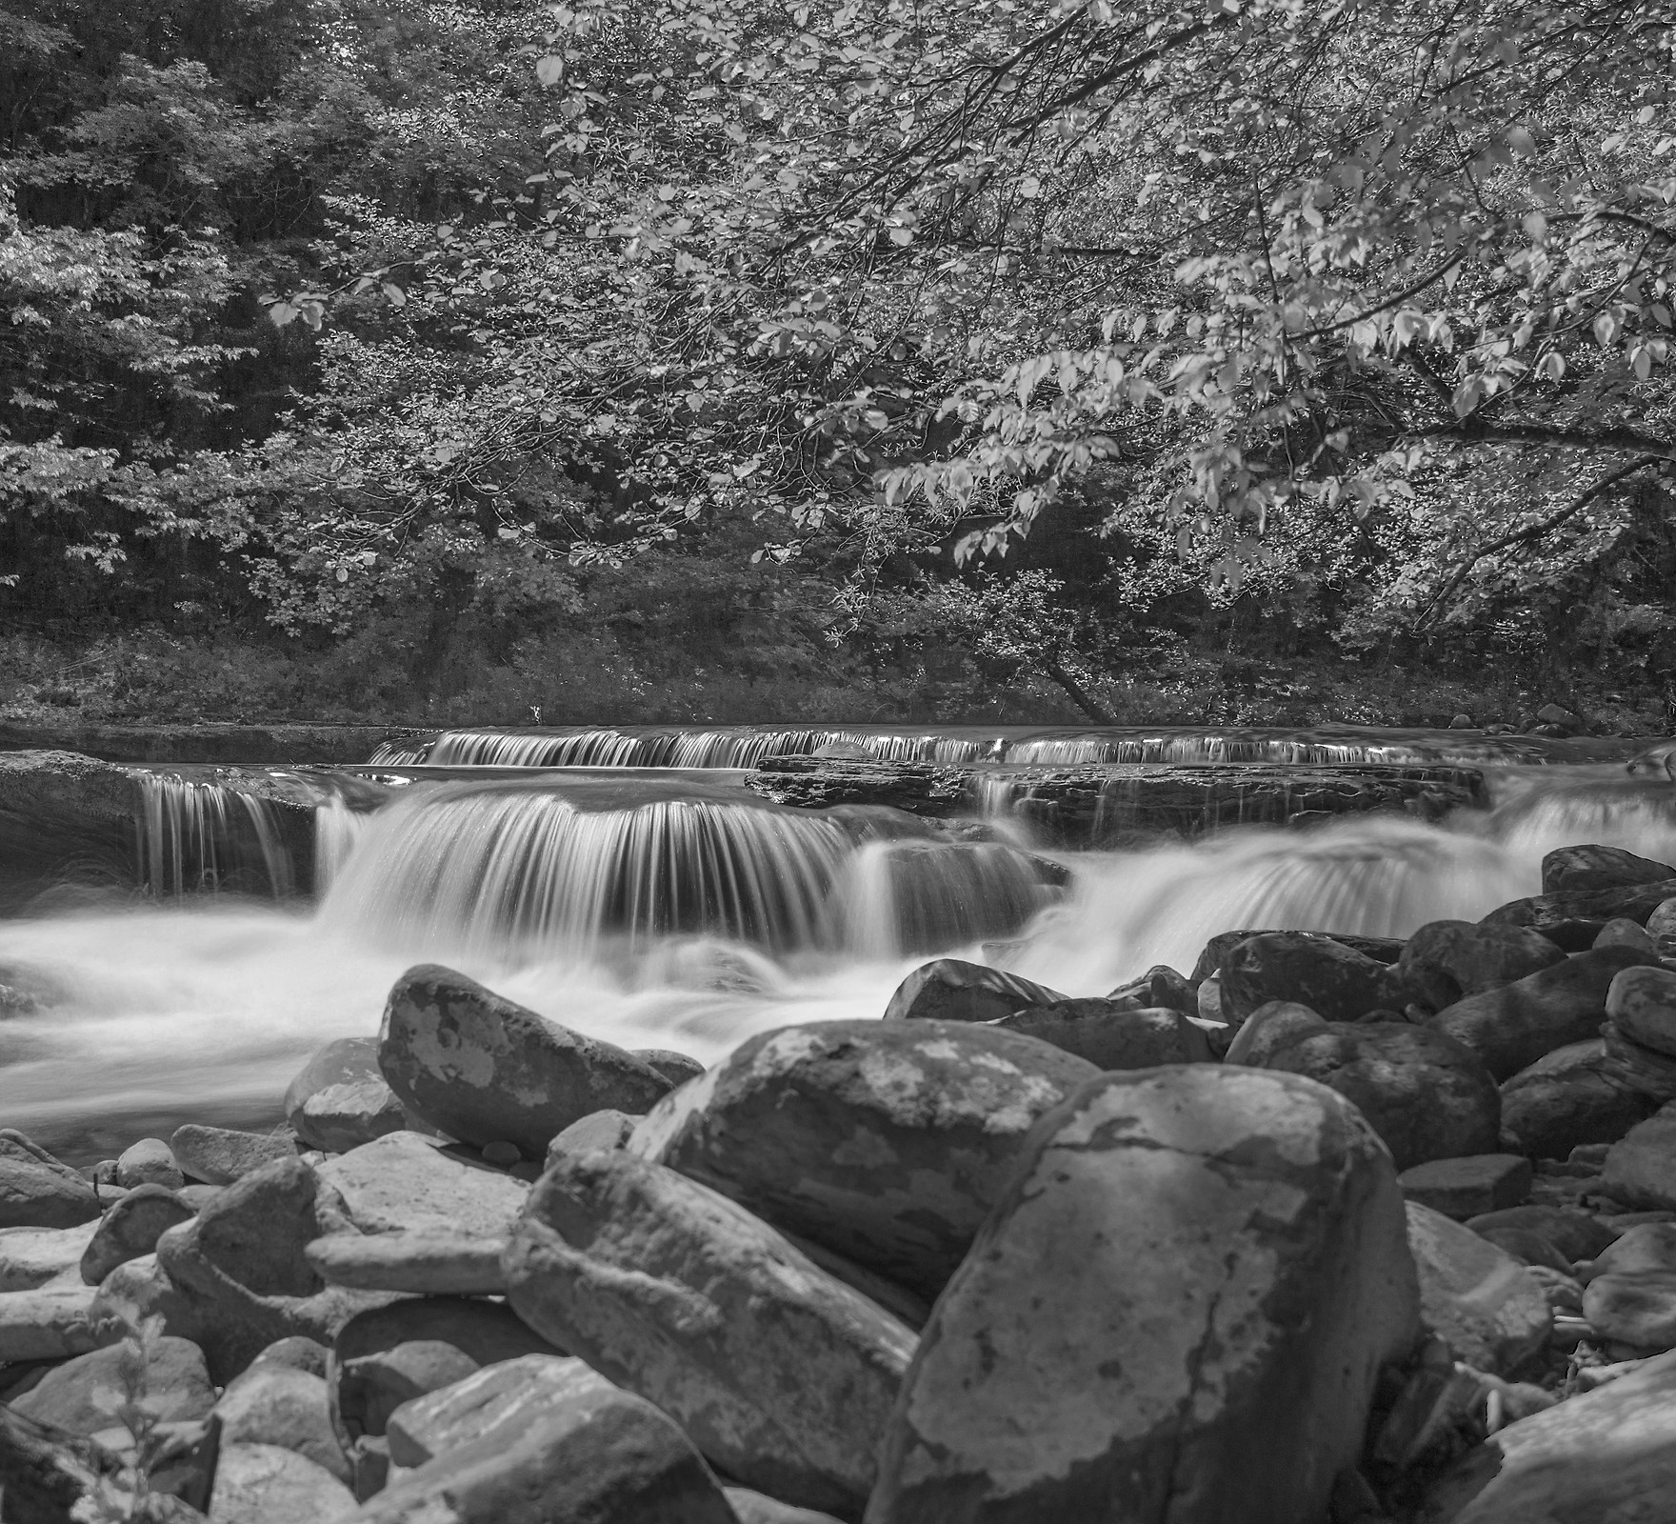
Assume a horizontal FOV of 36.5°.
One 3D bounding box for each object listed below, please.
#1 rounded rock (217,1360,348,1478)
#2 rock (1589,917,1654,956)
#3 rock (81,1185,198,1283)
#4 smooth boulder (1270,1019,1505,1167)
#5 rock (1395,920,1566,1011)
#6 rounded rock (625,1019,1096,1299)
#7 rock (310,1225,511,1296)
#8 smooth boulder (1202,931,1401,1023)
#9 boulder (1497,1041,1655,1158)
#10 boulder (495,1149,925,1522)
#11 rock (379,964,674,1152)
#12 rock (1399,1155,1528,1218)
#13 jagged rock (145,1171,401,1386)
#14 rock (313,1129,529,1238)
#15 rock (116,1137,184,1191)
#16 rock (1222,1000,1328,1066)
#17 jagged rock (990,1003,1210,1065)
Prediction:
[{"bbox_3d":[-0.983,1.174,4.500,0.240,0.200,0.240,0,2,0],"label":"rounded rock"},{"bbox_3d":[2.256,0.508,7.300,0.190,0.120,0.160,0,1,0],"label":"rock"},{"bbox_3d":[-1.569,1.062,5.700,0.240,0.200,0.200,0,2,-15],"label":"rock"},{"bbox_3d":[1.016,0.621,4.700,0.430,0.280,0.360,0,1,0],"label":"smooth boulder"},{"bbox_3d":[1.623,0.518,6.400,0.420,0.240,0.330,0,1,0],"label":"rock"},{"bbox_3d":[0.048,0.585,3.700,0.720,0.390,0.500,0,1,0],"label":"rounded rock"},{"bbox_3d":[-0.694,0.805,4.104,0.313,0.084,0.238,2,2,0],"label":"rock"},{"bbox_3d":[1.643,0.757,8.900,0.640,0.310,0.450,0,2,10],"label":"smooth boulder"},{"bbox_3d":[1.410,0.648,4.850,0.310,0.230,0.280,0,1,0],"label":"boulder"},{"bbox_3d":[-0.121,0.710,3.050,0.640,0.280,0.330,30,7,0],"label":"boulder"},{"bbox_3d":[-0.712,0.689,5.832,0.680,0.335,0.410,25,5,7],"label":"rock"},{"bbox_3d":[1.528,1.038,6.200,0.260,0.100,0.340,1,2,25],"label":"rock"},{"bbox_3d":[-0.880,0.804,3.942,0.378,0.270,0.270,0,2,5],"label":"jagged rock"},{"bbox_3d":[-0.778,0.790,4.698,0.378,0.151,0.346,0,2,10],"label":"rock"},{"bbox_3d":[-1.952,1.137,7.200,0.180,0.135,0.170,0,2,-10],"label":"rock"},{"bbox_3d":[1.288,0.812,7.400,0.340,0.230,0.300,0,2,10],"label":"rock"},{"bbox_3d":[0.761,0.804,7.236,0.626,0.259,0.389,5,2,0],"label":"jagged rock"}]

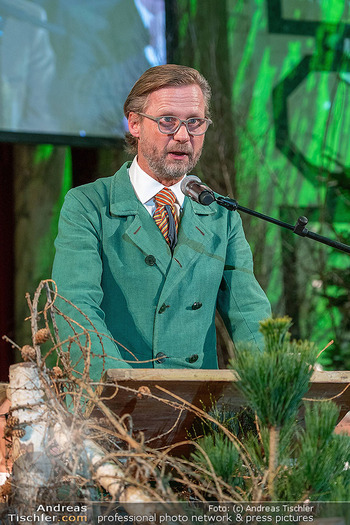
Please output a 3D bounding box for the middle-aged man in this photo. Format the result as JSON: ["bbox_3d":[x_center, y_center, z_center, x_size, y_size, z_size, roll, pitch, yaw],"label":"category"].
[{"bbox_3d":[-0.040,0.440,2.740,0.580,1.810,0.470,1,-3,-20],"label":"middle-aged man"}]

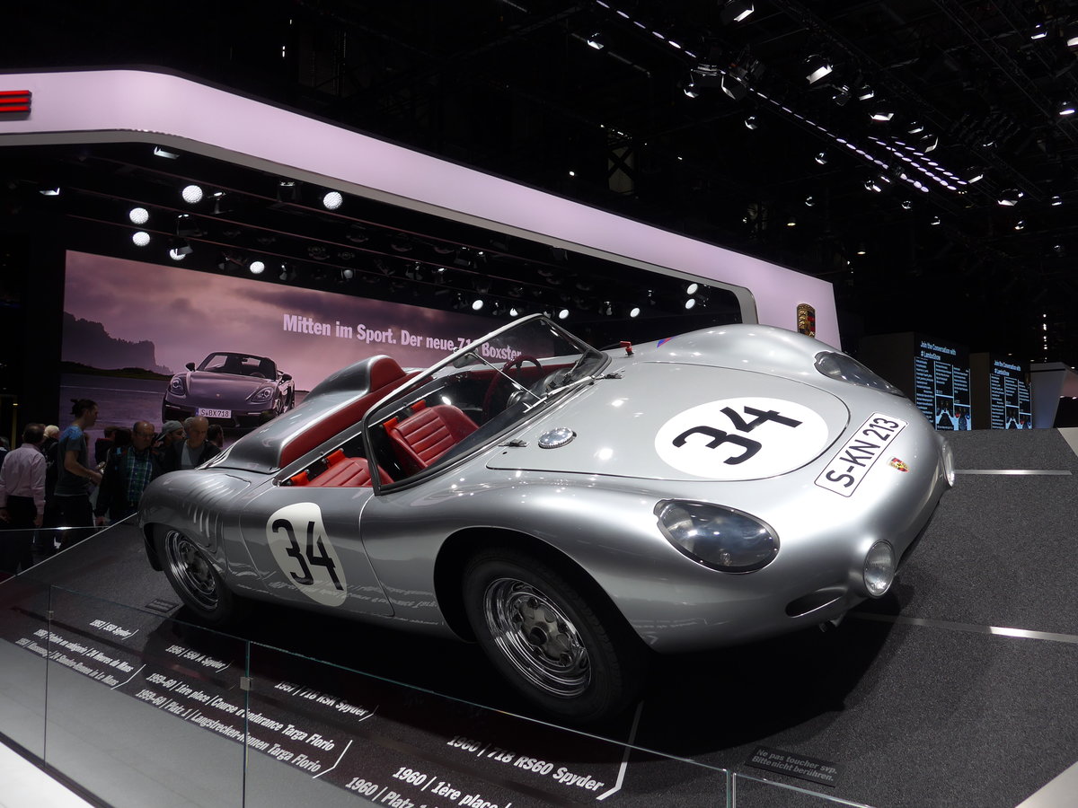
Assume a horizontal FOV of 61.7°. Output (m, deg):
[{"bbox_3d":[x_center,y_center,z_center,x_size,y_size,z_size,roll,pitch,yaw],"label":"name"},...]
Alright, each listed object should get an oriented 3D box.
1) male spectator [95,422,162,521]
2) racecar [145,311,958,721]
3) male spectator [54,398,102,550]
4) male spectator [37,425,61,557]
[{"bbox_3d":[-3.485,0.993,7.649,0.550,1.690,0.360,2,-4,-30],"label":"male spectator"},{"bbox_3d":[-0.325,0.281,3.744,3.700,0.980,1.520,-3,21,43],"label":"racecar"},{"bbox_3d":[-4.294,0.882,8.344,0.440,1.860,0.480,2,-4,-22],"label":"male spectator"},{"bbox_3d":[-5.104,1.069,9.348,0.340,1.720,0.500,2,-4,-24],"label":"male spectator"}]

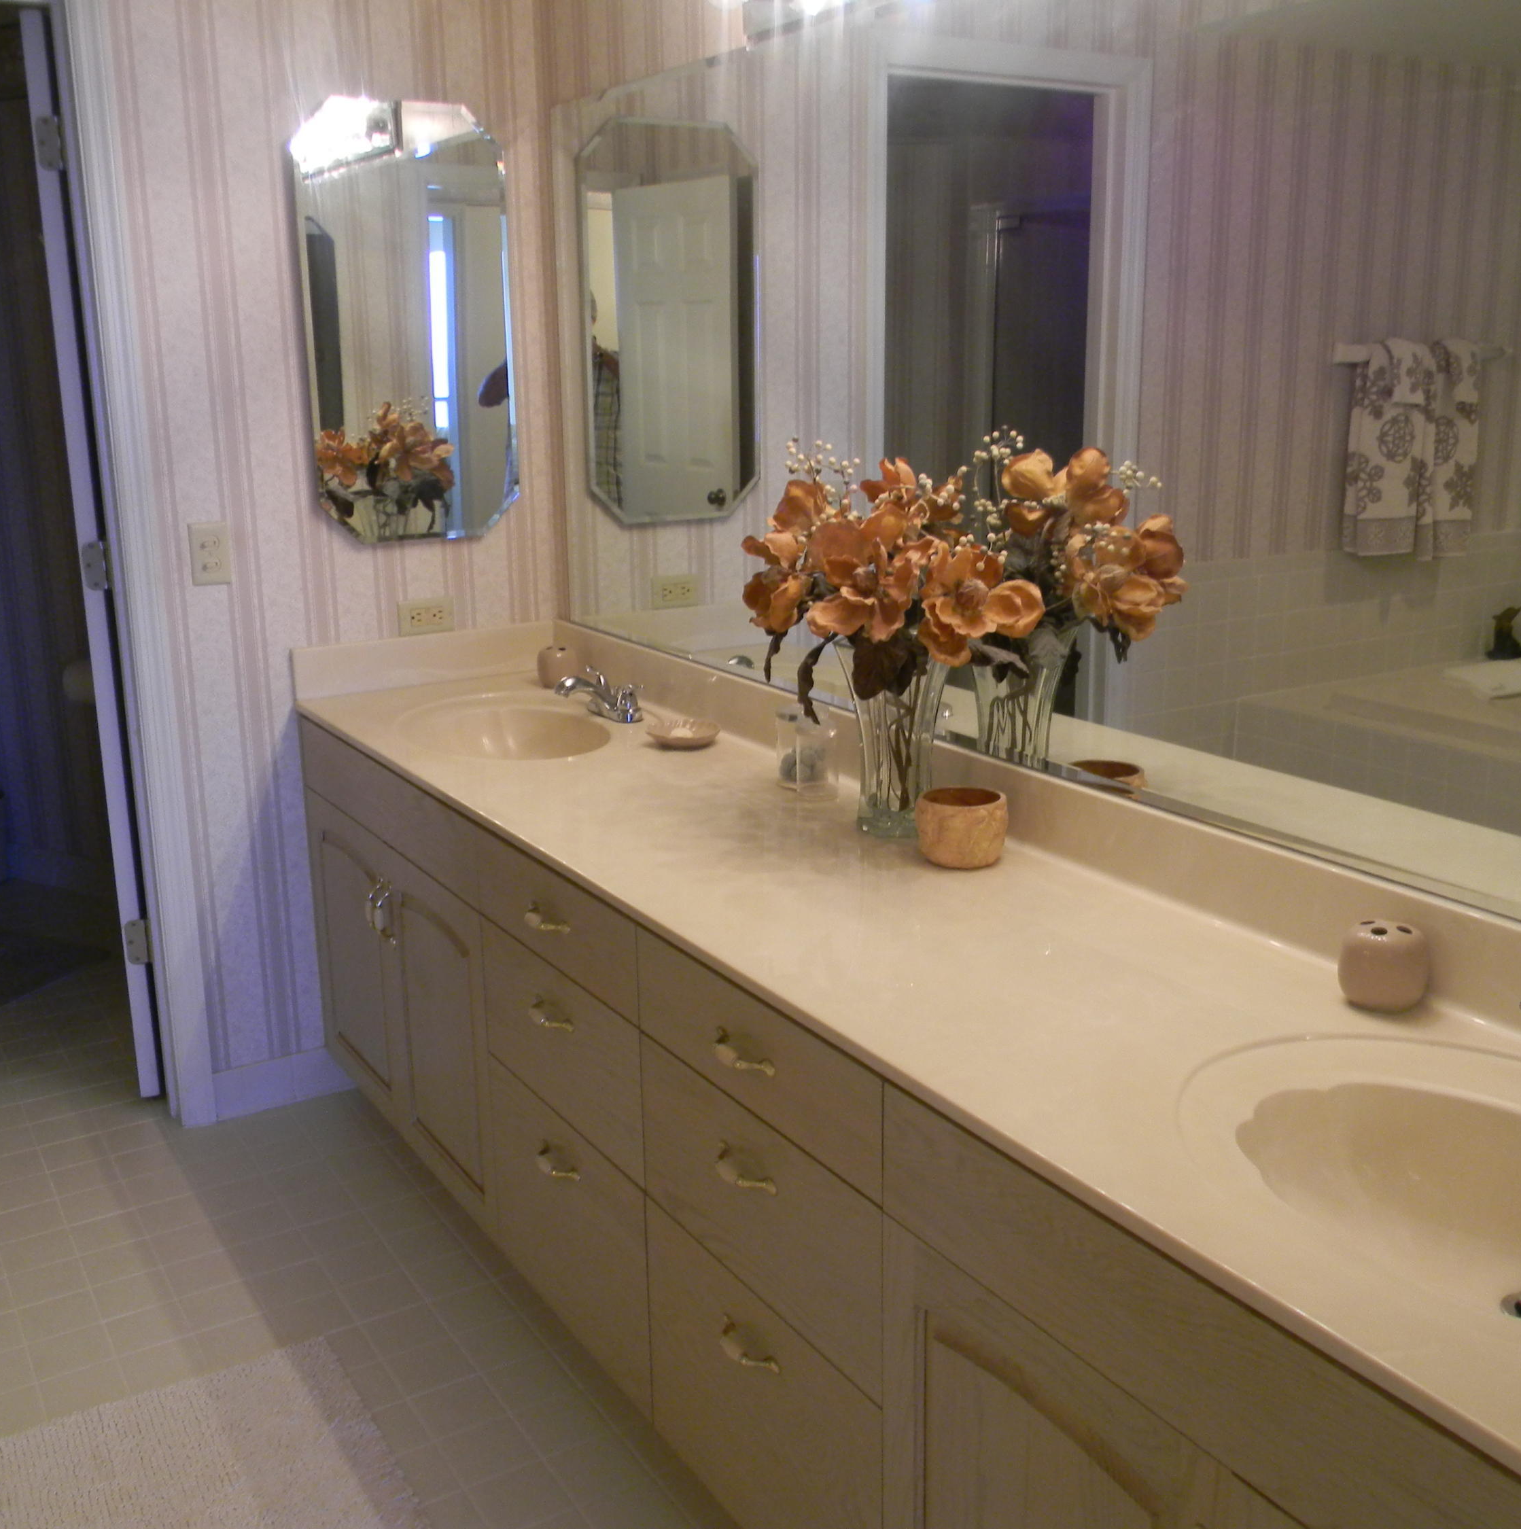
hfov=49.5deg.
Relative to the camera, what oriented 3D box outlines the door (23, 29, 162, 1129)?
[{"bbox_3d":[-1.335,-0.395,3.429,0.037,2.030,0.711,-4,14,-13],"label":"door"}]

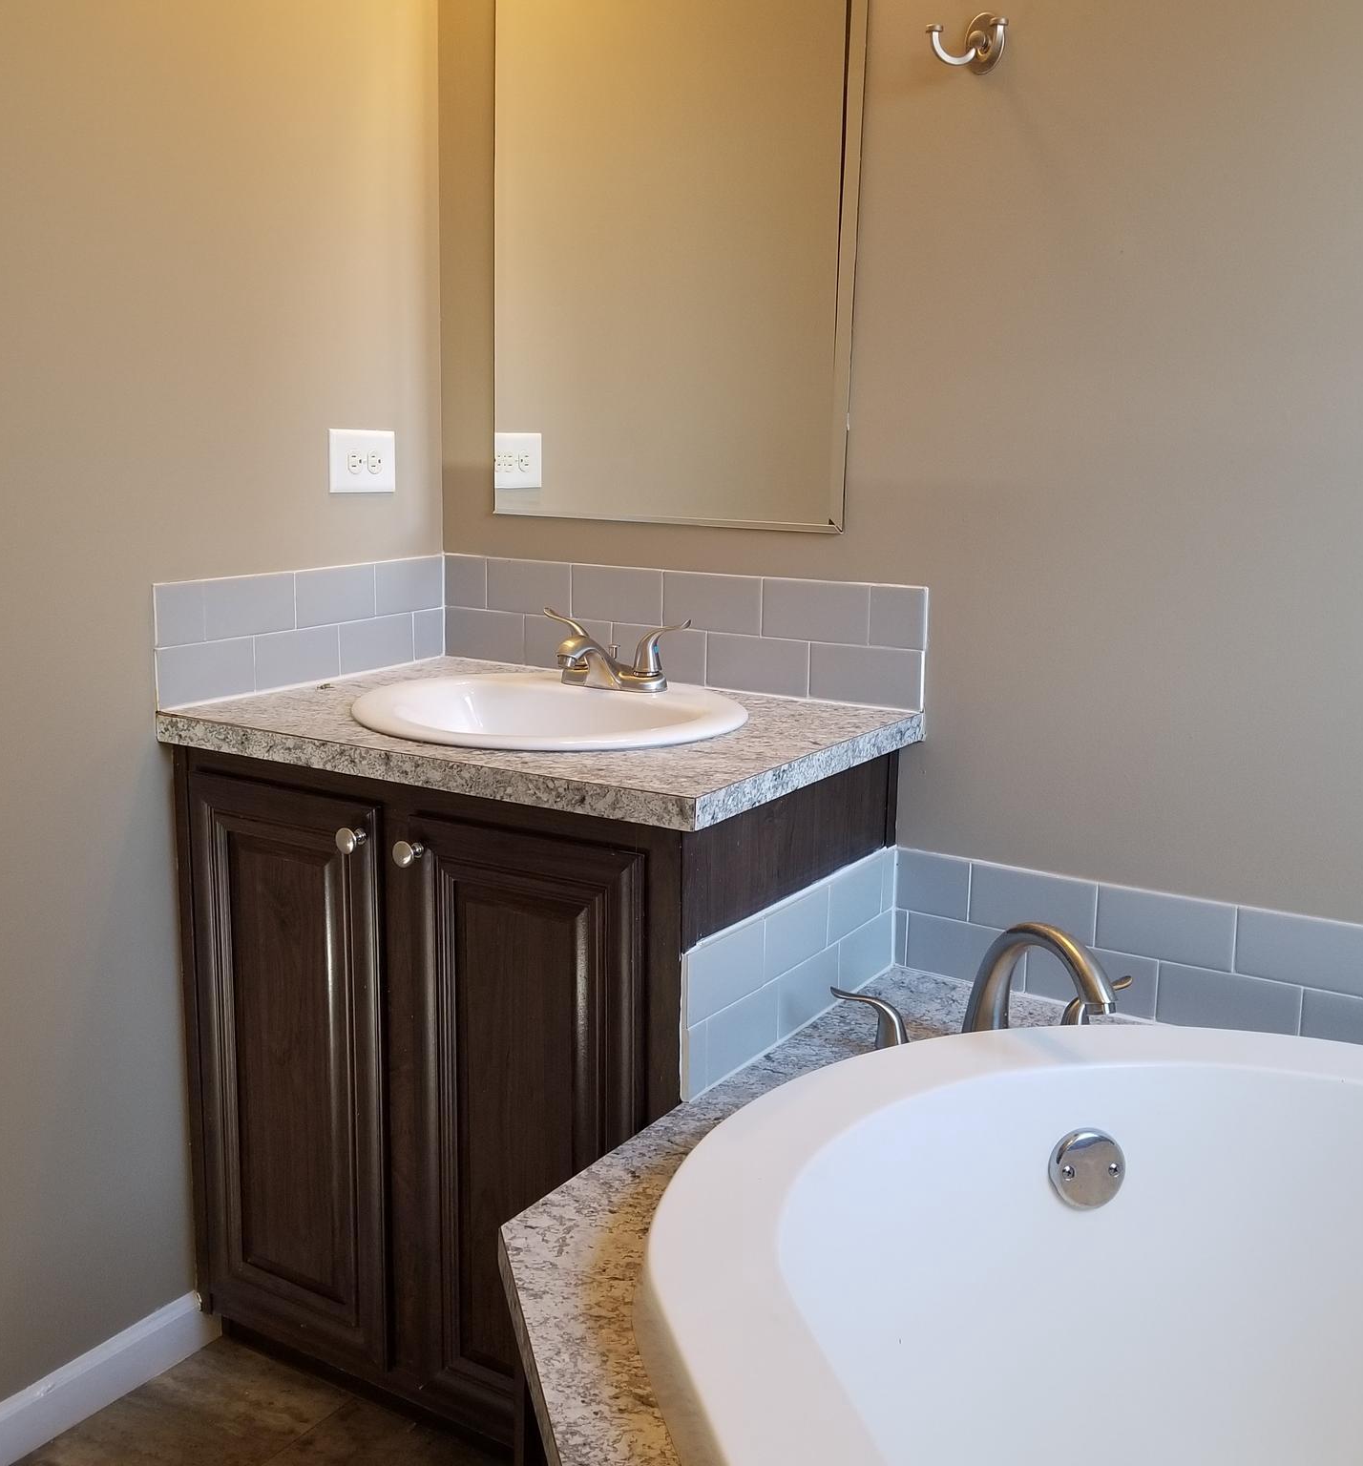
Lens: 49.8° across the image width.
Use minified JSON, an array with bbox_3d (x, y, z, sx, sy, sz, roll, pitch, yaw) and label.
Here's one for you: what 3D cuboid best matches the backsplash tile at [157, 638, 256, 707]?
[{"bbox_3d":[-0.585,-0.075,1.809,0.008,0.073,0.152,7,13,29],"label":"backsplash tile"}]

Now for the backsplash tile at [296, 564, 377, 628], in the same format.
[{"bbox_3d":[-0.476,-0.190,2.021,0.008,0.076,0.152,8,14,31],"label":"backsplash tile"}]

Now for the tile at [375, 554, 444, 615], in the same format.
[{"bbox_3d":[-0.398,-0.215,2.145,0.008,0.076,0.140,8,14,31],"label":"tile"}]

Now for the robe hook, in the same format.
[{"bbox_3d":[0.324,-0.763,1.608,0.094,0.066,0.064,8,13,32],"label":"robe hook"}]

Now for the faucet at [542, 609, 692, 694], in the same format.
[{"bbox_3d":[-0.106,-0.102,1.871,0.236,0.094,0.140,8,13,32],"label":"faucet"}]

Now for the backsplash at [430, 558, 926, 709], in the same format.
[{"bbox_3d":[-0.025,-0.147,2.026,0.775,0.153,0.010,8,14,31],"label":"backsplash"}]

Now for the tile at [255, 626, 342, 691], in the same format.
[{"bbox_3d":[-0.520,-0.103,1.980,0.010,0.072,0.152,8,14,31],"label":"tile"}]

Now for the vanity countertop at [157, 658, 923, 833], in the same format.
[{"bbox_3d":[-0.170,-0.009,1.823,0.775,0.037,0.546,8,14,31],"label":"vanity countertop"}]

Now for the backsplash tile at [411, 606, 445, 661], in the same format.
[{"bbox_3d":[-0.379,-0.147,2.202,0.010,0.072,0.067,8,14,31],"label":"backsplash tile"}]

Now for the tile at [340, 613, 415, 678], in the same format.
[{"bbox_3d":[-0.436,-0.128,2.101,0.008,0.073,0.152,8,14,31],"label":"tile"}]

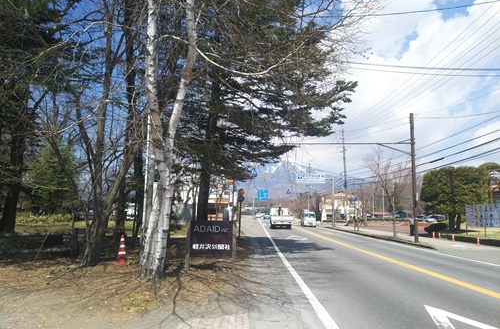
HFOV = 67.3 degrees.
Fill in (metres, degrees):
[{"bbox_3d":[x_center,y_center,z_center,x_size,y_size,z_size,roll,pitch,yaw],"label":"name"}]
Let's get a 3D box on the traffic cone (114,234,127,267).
[{"bbox_3d":[-3.158,2.098,9.245,0.360,0.700,0.360,1,-7,1],"label":"traffic cone"}]

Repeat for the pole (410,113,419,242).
[{"bbox_3d":[10.278,0.744,23.515,0.250,8.060,0.250,1,-7,1],"label":"pole"}]

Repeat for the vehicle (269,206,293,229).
[{"bbox_3d":[3.178,5.647,40.073,2.100,2.250,5.300,1,-7,1],"label":"vehicle"}]

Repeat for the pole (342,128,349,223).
[{"bbox_3d":[14.566,1.675,56.970,0.420,14.910,0.400,1,-7,1],"label":"pole"}]

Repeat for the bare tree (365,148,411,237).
[{"bbox_3d":[10.510,2.050,28.632,3.100,6.810,3.000,1,-7,1],"label":"bare tree"}]

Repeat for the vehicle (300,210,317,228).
[{"bbox_3d":[7.275,6.842,46.809,1.480,1.900,3.400,1,-7,1],"label":"vehicle"}]

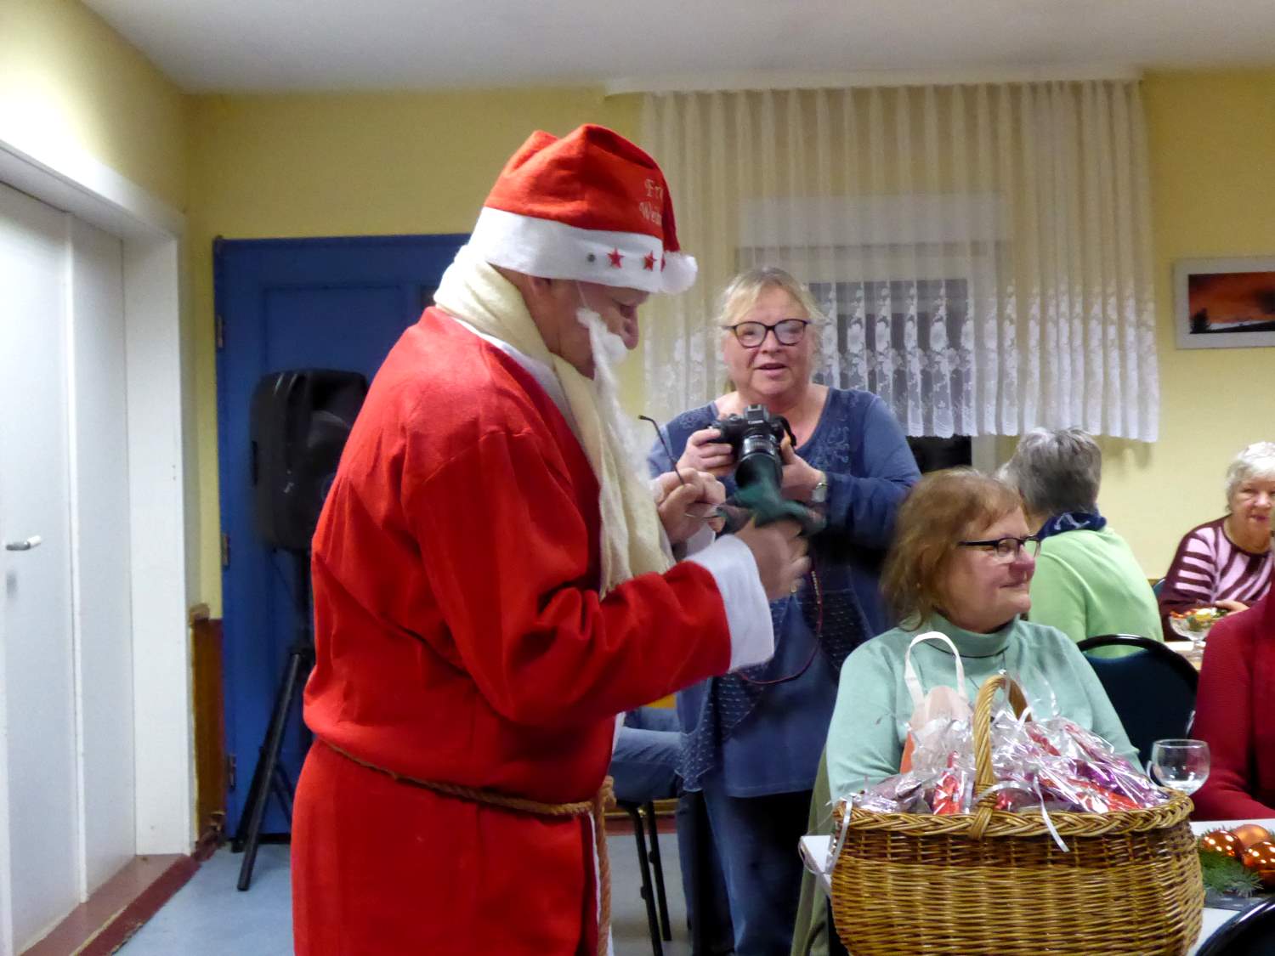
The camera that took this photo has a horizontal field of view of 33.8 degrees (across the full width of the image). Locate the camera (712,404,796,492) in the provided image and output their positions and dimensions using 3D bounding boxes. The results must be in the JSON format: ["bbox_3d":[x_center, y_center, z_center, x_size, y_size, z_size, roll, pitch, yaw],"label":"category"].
[{"bbox_3d":[0.183,-0.050,3.433,0.135,0.102,0.175,-1,36,2],"label":"camera"}]

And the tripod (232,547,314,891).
[{"bbox_3d":[-0.990,0.741,6.790,0.720,1.039,0.700,-1,0,-1],"label":"tripod"}]

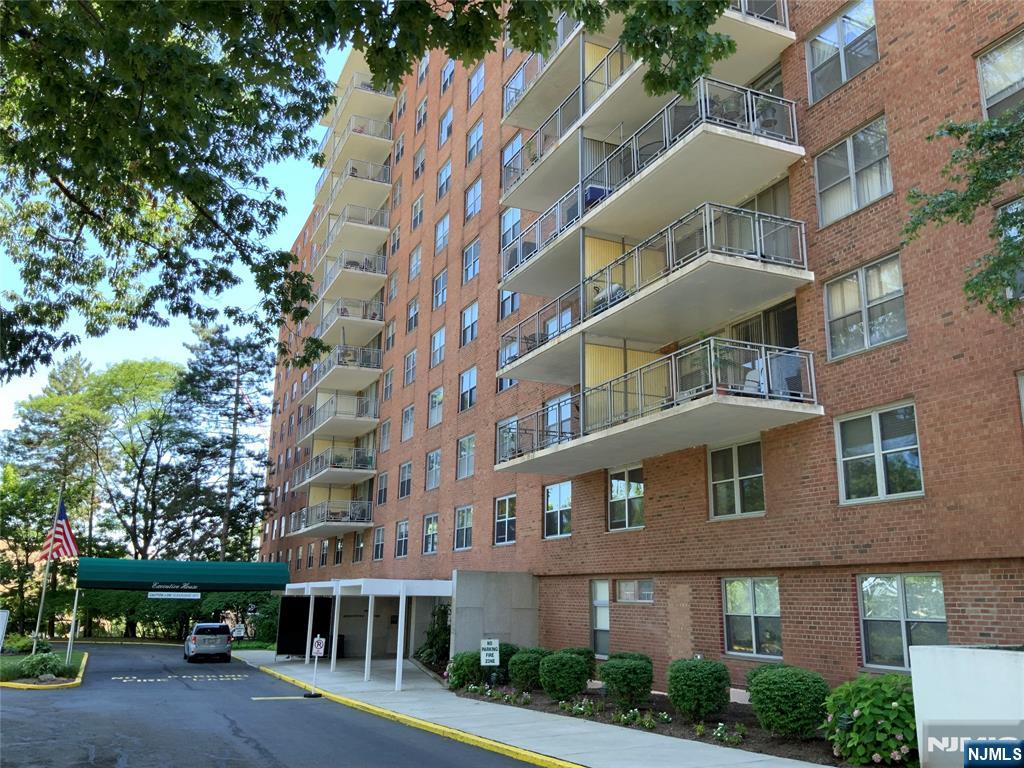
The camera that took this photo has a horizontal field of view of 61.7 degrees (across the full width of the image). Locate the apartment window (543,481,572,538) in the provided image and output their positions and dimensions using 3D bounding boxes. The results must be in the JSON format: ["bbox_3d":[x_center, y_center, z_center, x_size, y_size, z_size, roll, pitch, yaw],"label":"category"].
[{"bbox_3d":[1.367,3.751,25.207,0.140,1.500,1.720,7,-15,-24],"label":"apartment window"}]

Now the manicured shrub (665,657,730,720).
[{"bbox_3d":[3.058,5.009,14.069,1.000,0.962,1.000,1,-14,0],"label":"manicured shrub"}]

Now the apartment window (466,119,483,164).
[{"bbox_3d":[-1.499,-9.982,35.465,0.130,1.502,1.657,7,-15,-23],"label":"apartment window"}]

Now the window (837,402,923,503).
[{"bbox_3d":[6.248,1.226,14.720,0.150,1.560,1.710,7,-15,-23],"label":"window"}]

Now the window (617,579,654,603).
[{"bbox_3d":[3.078,5.212,21.520,0.150,0.550,1.710,7,-15,-23],"label":"window"}]

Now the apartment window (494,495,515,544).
[{"bbox_3d":[-0.187,4.515,28.286,0.130,1.502,1.657,7,-15,-23],"label":"apartment window"}]

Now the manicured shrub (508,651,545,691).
[{"bbox_3d":[0.423,7.373,22.000,1.000,0.930,1.000,1,-14,0],"label":"manicured shrub"}]

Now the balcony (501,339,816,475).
[{"bbox_3d":[2.664,0.795,19.750,2.350,1.030,9.590,7,-15,-23],"label":"balcony"}]

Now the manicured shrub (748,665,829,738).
[{"bbox_3d":[3.997,4.609,12.536,1.100,0.960,1.120,7,-15,-24],"label":"manicured shrub"}]

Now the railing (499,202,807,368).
[{"bbox_3d":[2.717,-1.745,20.572,2.350,1.023,9.572,7,-15,-23],"label":"railing"}]

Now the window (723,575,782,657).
[{"bbox_3d":[4.979,4.823,17.804,0.150,1.556,1.797,7,-15,-24],"label":"window"}]

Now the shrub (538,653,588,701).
[{"bbox_3d":[1.094,6.127,17.988,1.016,0.940,1.016,1,-14,0],"label":"shrub"}]

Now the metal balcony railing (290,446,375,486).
[{"bbox_3d":[-10.081,4.864,47.966,2.350,1.023,9.724,7,-15,-23],"label":"metal balcony railing"}]

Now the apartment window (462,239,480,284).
[{"bbox_3d":[-1.636,-4.937,34.802,0.150,1.560,1.710,7,-15,-23],"label":"apartment window"}]

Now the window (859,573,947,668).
[{"bbox_3d":[6.377,3.880,14.052,0.130,1.496,1.777,7,-15,-23],"label":"window"}]

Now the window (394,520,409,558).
[{"bbox_3d":[-4.873,6.935,38.303,0.130,1.502,1.657,7,-15,-23],"label":"window"}]

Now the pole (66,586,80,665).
[{"bbox_3d":[-16.051,8.883,31.423,0.120,2.720,0.120,7,-15,-24],"label":"pole"}]

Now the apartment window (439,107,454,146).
[{"bbox_3d":[-2.982,-11.778,39.602,0.140,1.500,1.720,7,-15,-24],"label":"apartment window"}]

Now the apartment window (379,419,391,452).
[{"bbox_3d":[-6.344,2.636,42.906,0.130,1.502,1.657,7,-15,-23],"label":"apartment window"}]

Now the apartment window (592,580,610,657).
[{"bbox_3d":[2.385,6.194,22.513,0.140,1.925,0.903,7,-15,-24],"label":"apartment window"}]

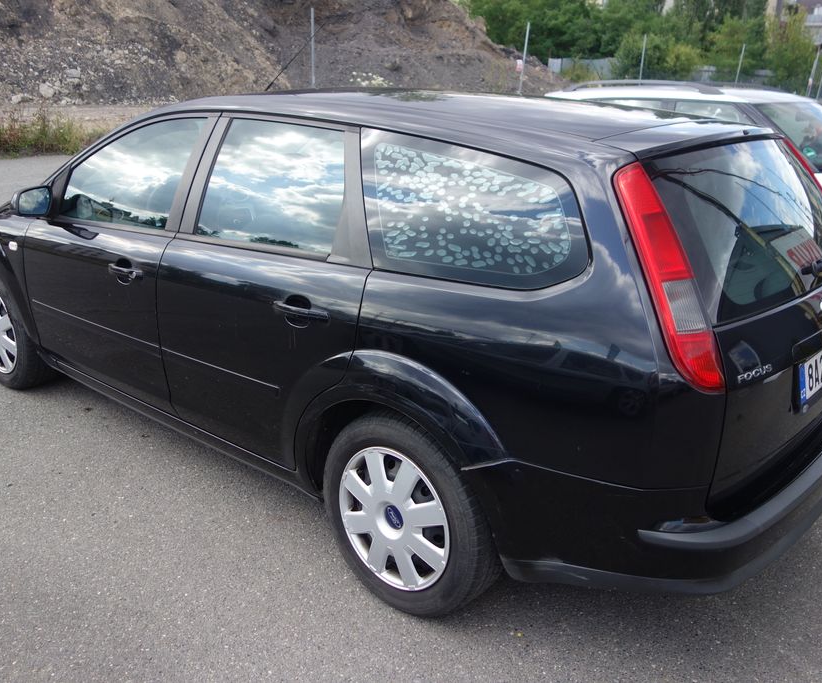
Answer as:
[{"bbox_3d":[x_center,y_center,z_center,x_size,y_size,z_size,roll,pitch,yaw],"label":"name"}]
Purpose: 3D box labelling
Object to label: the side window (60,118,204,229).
[{"bbox_3d":[-1.113,-0.667,3.121,0.861,0.453,0.060,16,2,38],"label":"side window"}]

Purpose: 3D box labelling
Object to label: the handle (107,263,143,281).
[{"bbox_3d":[-1.050,-0.258,2.931,0.226,0.040,0.050,16,23,38],"label":"handle"}]

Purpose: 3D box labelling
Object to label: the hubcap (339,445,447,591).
[{"bbox_3d":[-0.053,0.521,2.343,0.433,0.433,0.060,16,23,38],"label":"hubcap"}]

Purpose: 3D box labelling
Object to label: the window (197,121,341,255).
[{"bbox_3d":[-0.435,-0.498,2.550,0.656,0.420,0.050,16,-1,38],"label":"window"}]

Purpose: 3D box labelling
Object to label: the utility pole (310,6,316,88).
[{"bbox_3d":[-2.292,-6.326,18.629,0.055,2.750,0.055,2,18,0],"label":"utility pole"}]

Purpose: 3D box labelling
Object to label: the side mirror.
[{"bbox_3d":[-1.577,-0.586,3.304,0.125,0.135,0.185,16,23,38],"label":"side mirror"}]

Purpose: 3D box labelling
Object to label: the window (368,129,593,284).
[{"bbox_3d":[0.119,-0.352,2.123,0.808,0.405,0.060,15,-2,35],"label":"window"}]

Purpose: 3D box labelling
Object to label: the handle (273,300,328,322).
[{"bbox_3d":[-0.321,-0.090,2.330,0.228,0.040,0.050,16,23,38],"label":"handle"}]

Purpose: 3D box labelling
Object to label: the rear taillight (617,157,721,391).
[{"bbox_3d":[0.585,-0.147,1.824,0.140,0.580,0.100,-2,-20,-36],"label":"rear taillight"}]

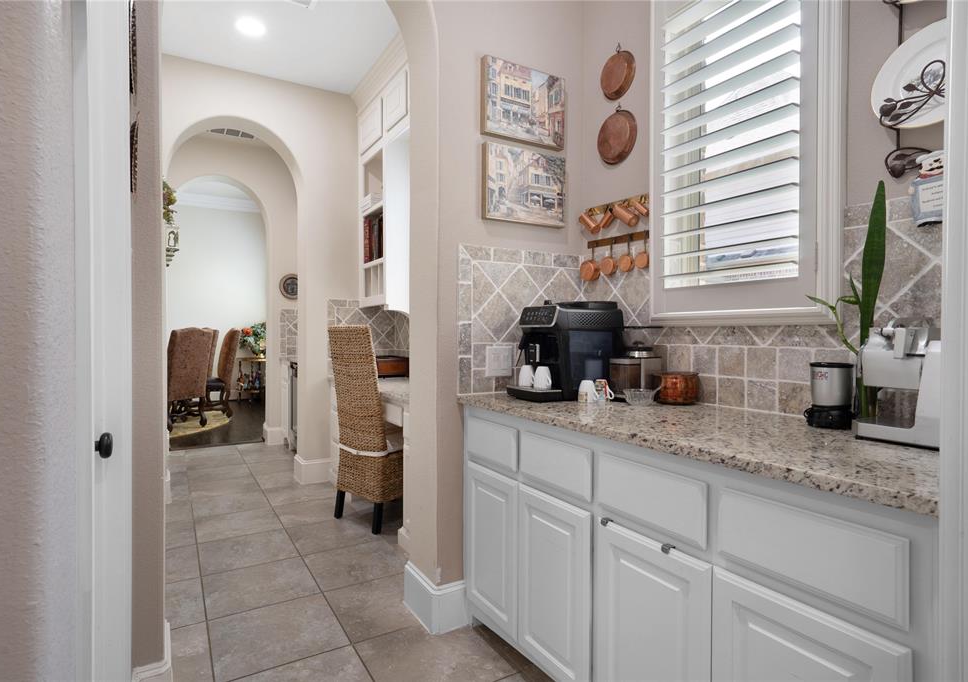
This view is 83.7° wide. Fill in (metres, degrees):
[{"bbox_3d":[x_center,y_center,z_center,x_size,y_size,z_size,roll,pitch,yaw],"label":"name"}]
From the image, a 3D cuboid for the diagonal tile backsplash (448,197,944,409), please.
[{"bbox_3d":[0.540,-0.079,1.650,0.625,0.597,1.475,0,1,-30],"label":"diagonal tile backsplash"}]

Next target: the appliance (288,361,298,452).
[{"bbox_3d":[-1.520,0.636,5.170,0.580,0.860,0.590,0,1,-30],"label":"appliance"}]

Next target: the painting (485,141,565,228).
[{"bbox_3d":[0.176,-0.644,2.267,0.400,0.305,0.035,0,1,-30],"label":"painting"}]

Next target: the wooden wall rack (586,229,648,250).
[{"bbox_3d":[0.544,-0.421,2.234,0.025,0.037,0.365,0,1,-30],"label":"wooden wall rack"}]

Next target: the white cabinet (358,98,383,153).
[{"bbox_3d":[-0.723,-1.603,4.121,0.290,0.310,0.540,0,1,-30],"label":"white cabinet"}]

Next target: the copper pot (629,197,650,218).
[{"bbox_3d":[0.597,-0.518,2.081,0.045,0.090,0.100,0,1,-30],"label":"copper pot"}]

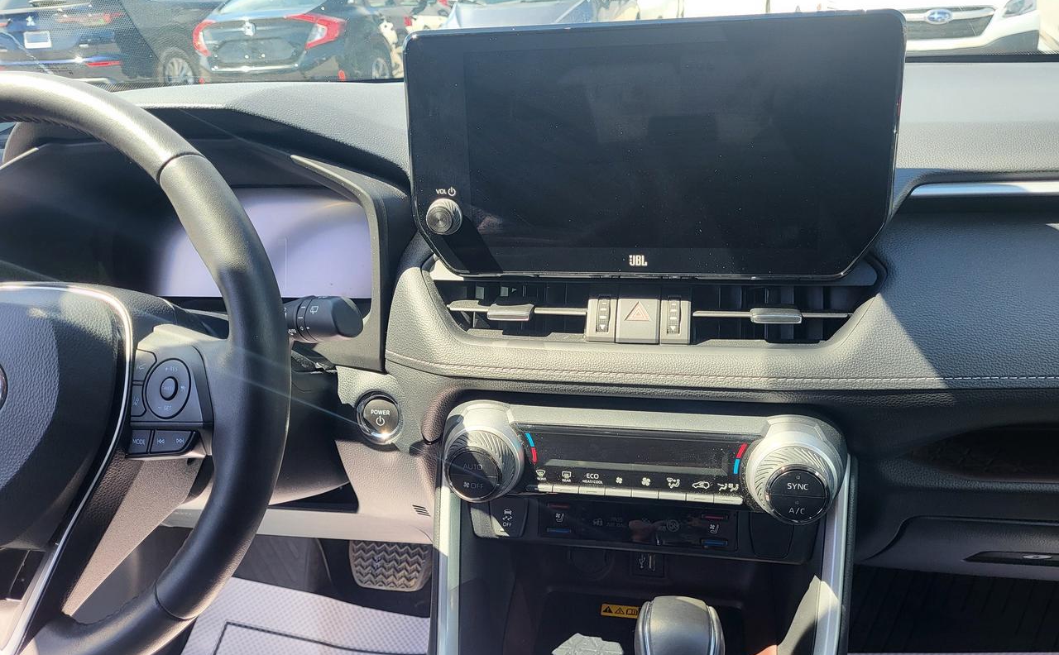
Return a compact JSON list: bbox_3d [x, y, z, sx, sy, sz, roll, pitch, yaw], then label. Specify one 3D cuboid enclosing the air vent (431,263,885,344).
[{"bbox_3d":[0.078,-0.019,0.569,0.308,0.058,0.040,2,17,13],"label":"air vent"}]

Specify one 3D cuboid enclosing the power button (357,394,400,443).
[{"bbox_3d":[-0.117,0.070,0.618,0.033,0.033,0.017,2,8,13],"label":"power button"}]

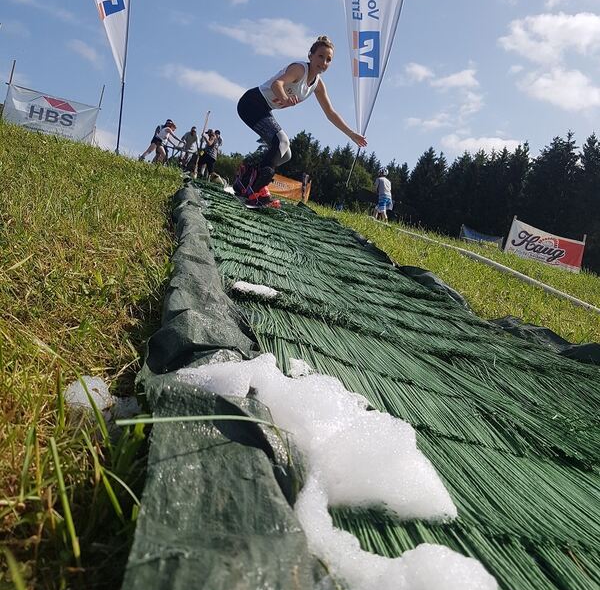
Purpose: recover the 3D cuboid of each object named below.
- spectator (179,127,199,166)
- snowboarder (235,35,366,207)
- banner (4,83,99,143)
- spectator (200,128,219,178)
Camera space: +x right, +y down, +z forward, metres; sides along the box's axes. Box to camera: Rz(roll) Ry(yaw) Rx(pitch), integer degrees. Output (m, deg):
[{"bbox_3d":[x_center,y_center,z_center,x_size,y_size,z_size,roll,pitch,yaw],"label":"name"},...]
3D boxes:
[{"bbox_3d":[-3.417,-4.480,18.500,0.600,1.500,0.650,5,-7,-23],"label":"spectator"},{"bbox_3d":[-0.012,-1.386,4.800,0.880,1.380,0.820,-3,-8,41],"label":"snowboarder"},{"bbox_3d":[-5.920,-4.230,14.200,2.200,0.980,0.100,13,-6,-14],"label":"banner"},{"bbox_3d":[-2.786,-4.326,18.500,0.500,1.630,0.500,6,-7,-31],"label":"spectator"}]

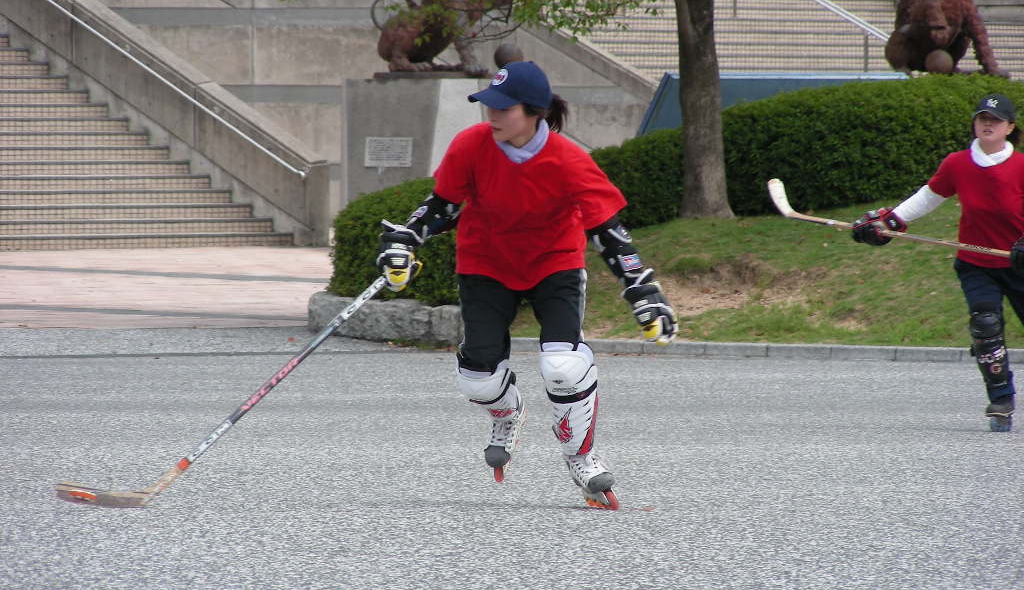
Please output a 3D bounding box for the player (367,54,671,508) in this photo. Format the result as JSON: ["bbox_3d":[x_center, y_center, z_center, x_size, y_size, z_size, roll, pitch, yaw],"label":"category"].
[{"bbox_3d":[0.051,-0.031,30.000,0.970,1.470,0.700,0,1,14],"label":"player"}]

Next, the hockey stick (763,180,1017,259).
[{"bbox_3d":[1.688,-0.311,39.710,1.494,0.070,0.259,11,-38,-32],"label":"hockey stick"}]

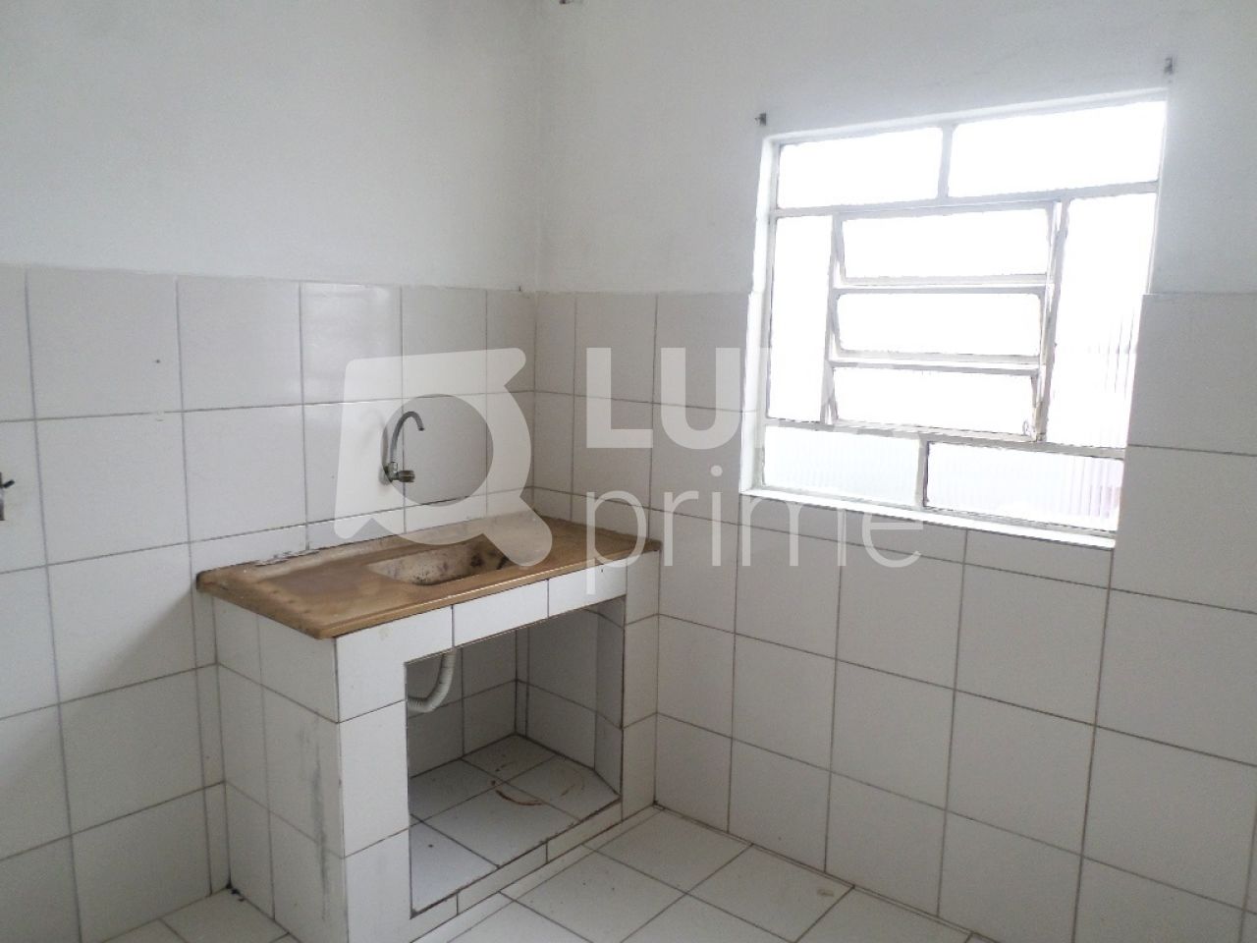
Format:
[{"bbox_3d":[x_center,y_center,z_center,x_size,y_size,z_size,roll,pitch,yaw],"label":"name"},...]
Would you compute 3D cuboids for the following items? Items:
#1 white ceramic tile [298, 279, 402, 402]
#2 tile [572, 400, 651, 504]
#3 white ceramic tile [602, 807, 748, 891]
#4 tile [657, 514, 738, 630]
[{"bbox_3d":[-0.790,-0.366,2.603,0.010,0.330,0.319,10,12,41],"label":"white ceramic tile"},{"bbox_3d":[-0.052,-0.069,2.961,0.326,0.335,0.010,8,12,37],"label":"tile"},{"bbox_3d":[0.134,1.123,2.705,0.317,0.010,0.309,8,12,37],"label":"white ceramic tile"},{"bbox_3d":[0.201,0.303,2.818,0.326,0.336,0.010,8,12,37],"label":"tile"}]

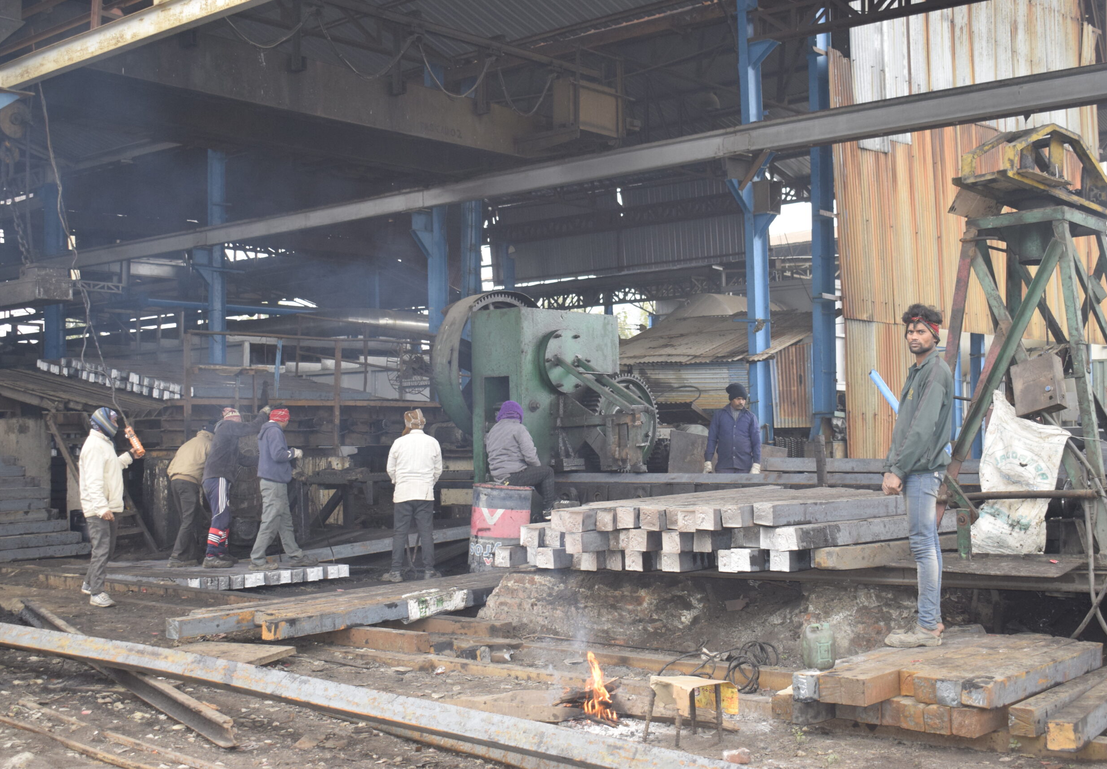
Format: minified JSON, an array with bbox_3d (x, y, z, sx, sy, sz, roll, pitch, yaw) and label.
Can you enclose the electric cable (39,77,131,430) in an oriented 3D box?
[{"bbox_3d":[-4.308,-1.274,13.125,0.200,3.400,1.897,1,-3,-41],"label":"electric cable"}]

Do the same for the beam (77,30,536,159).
[{"bbox_3d":[-3.064,-3.605,17.551,0.380,0.700,8.014,-3,-3,41],"label":"beam"}]

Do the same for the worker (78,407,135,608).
[{"bbox_3d":[-3.862,1.035,12.400,0.420,1.680,0.440,-2,-2,18],"label":"worker"}]

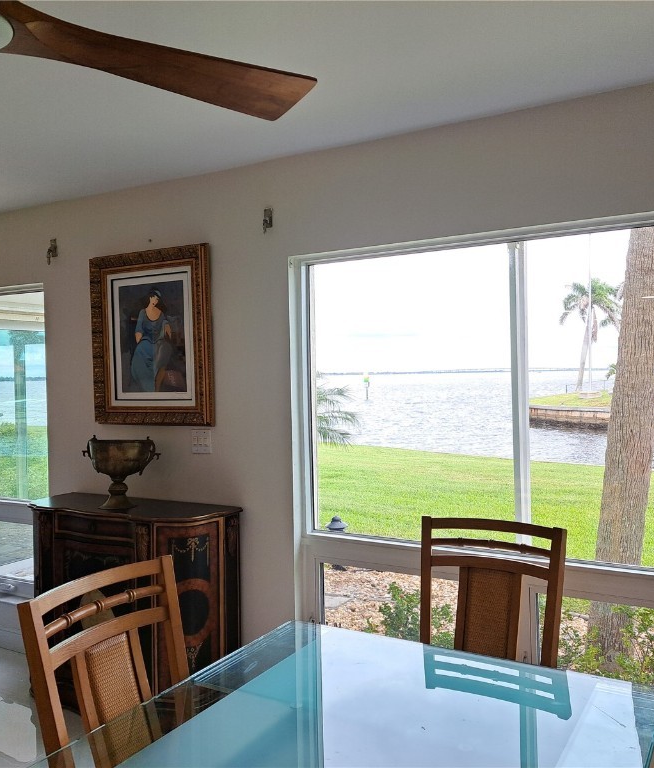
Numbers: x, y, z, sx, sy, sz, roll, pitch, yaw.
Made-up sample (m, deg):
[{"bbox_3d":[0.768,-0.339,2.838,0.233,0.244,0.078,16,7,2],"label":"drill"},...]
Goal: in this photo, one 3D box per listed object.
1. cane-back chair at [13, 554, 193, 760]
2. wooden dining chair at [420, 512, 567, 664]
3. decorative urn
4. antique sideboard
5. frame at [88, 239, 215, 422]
[{"bbox_3d":[-0.330,0.990,1.623,0.610,1.040,0.480,-1,1,29],"label":"cane-back chair"},{"bbox_3d":[0.418,0.970,2.075,0.480,1.040,0.610,-1,1,29],"label":"wooden dining chair"},{"bbox_3d":[-0.950,0.393,3.243,0.390,0.335,0.285,-1,1,10],"label":"decorative urn"},{"bbox_3d":[-0.895,1.028,3.232,1.060,0.936,0.410,-1,1,29],"label":"antique sideboard"},{"bbox_3d":[-0.855,-0.218,3.415,0.735,0.825,0.050,-1,1,29],"label":"frame"}]

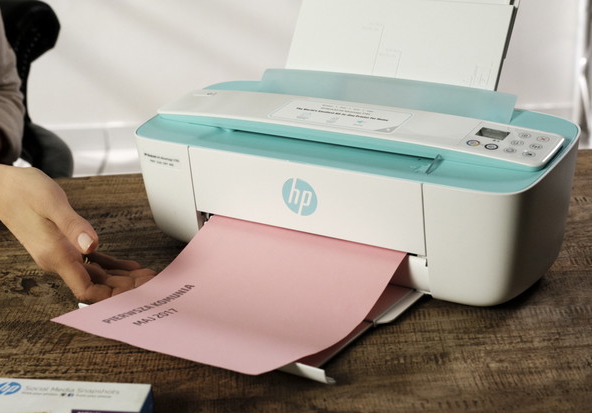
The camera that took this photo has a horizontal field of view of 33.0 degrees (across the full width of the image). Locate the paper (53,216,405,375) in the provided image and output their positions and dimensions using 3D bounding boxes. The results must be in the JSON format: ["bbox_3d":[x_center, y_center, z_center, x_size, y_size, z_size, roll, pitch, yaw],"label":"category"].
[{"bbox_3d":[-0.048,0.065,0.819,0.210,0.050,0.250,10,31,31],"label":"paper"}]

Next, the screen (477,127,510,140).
[{"bbox_3d":[0.168,-0.062,0.850,0.026,0.004,0.015,12,38,30],"label":"screen"}]

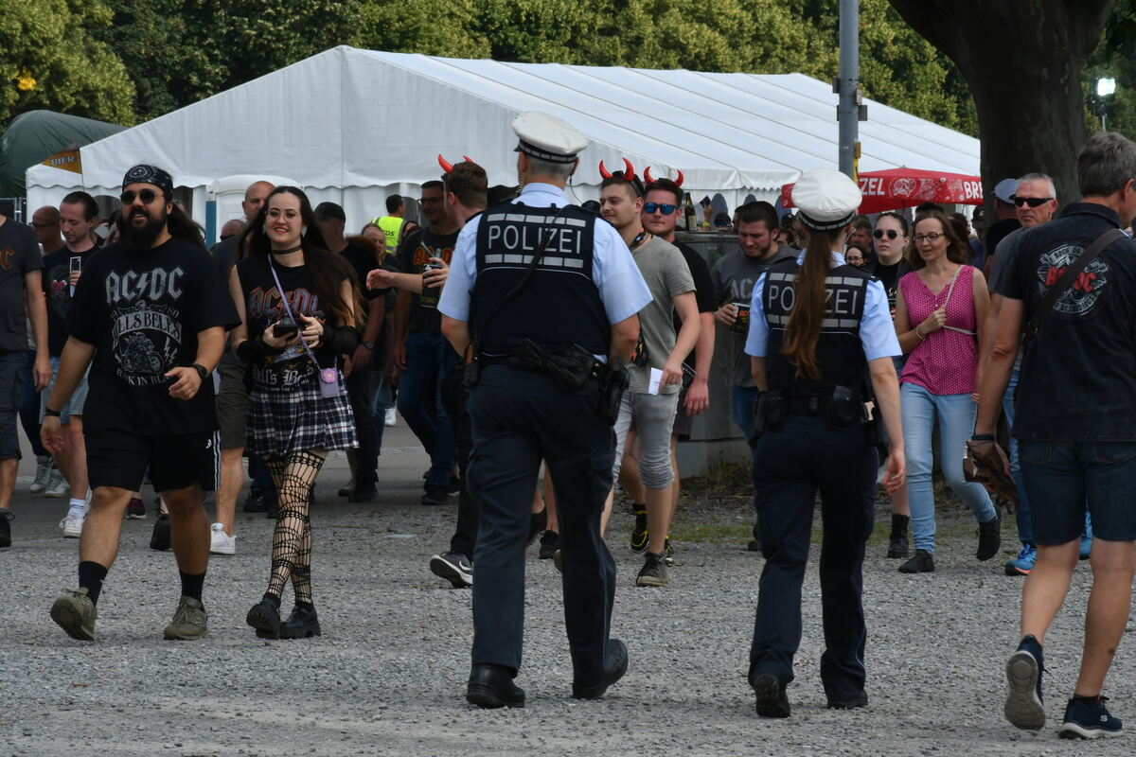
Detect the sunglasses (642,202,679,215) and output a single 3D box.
[{"bbox_3d":[0.450,-0.803,34.600,0.150,0.050,0.145,0,1,19],"label":"sunglasses"}]

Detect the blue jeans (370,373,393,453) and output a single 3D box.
[{"bbox_3d":[-1.252,0.122,46.000,0.420,0.860,0.380,0,1,0],"label":"blue jeans"}]

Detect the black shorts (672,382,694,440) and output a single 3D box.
[{"bbox_3d":[0.425,0.110,34.800,0.390,0.410,0.310,0,1,12],"label":"black shorts"}]

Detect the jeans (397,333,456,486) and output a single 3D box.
[{"bbox_3d":[-0.796,0.166,42.000,0.400,0.900,0.480,0,1,17],"label":"jeans"}]

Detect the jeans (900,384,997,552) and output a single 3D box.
[{"bbox_3d":[1.750,0.386,33.700,0.370,0.860,0.520,0,1,16],"label":"jeans"}]

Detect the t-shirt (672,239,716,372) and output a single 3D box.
[{"bbox_3d":[0.456,-0.327,34.400,0.500,0.670,0.300,0,1,17],"label":"t-shirt"}]

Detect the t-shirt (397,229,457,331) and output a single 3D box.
[{"bbox_3d":[-0.752,-0.557,42.000,0.490,0.640,0.300,0,1,14],"label":"t-shirt"}]

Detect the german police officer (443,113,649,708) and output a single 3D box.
[{"bbox_3d":[-0.074,0.101,23.300,0.680,1.890,0.550,0,1,-3],"label":"german police officer"}]

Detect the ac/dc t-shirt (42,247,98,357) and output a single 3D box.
[{"bbox_3d":[-2.523,-0.409,38.300,0.470,0.620,0.290,0,1,23],"label":"ac/dc t-shirt"}]

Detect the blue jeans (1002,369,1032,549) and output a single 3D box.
[{"bbox_3d":[2.188,0.328,33.600,0.400,0.920,0.520,0,1,19],"label":"blue jeans"}]

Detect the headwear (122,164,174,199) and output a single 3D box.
[{"bbox_3d":[-1.574,-0.740,27.450,0.175,0.135,0.205,0,1,21],"label":"headwear"}]

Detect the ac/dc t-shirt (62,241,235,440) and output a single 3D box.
[{"bbox_3d":[-1.577,-0.160,27.750,0.630,0.760,0.400,0,1,10],"label":"ac/dc t-shirt"}]

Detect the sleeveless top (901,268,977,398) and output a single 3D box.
[{"bbox_3d":[1.708,-0.224,33.650,0.370,0.600,0.280,0,1,14],"label":"sleeveless top"}]

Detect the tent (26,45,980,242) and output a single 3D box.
[{"bbox_3d":[0.372,-2.907,116.475,10.000,4.200,21.600,0,1,20],"label":"tent"}]

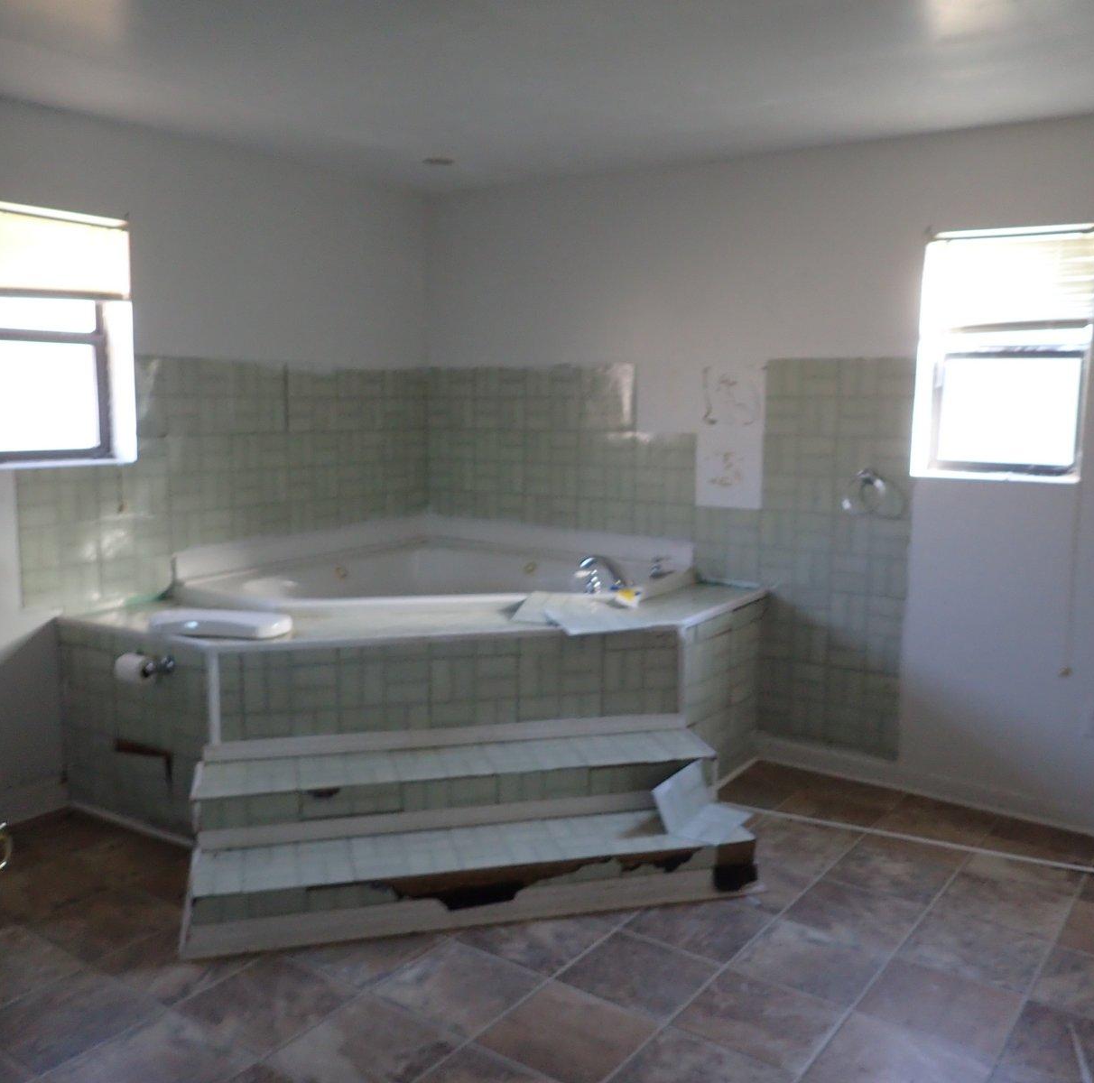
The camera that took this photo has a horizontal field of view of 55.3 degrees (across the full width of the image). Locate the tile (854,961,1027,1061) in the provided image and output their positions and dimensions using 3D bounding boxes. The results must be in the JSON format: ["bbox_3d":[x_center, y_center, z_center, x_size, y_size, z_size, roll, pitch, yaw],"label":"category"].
[{"bbox_3d":[0.955,1.137,2.555,0.315,0.010,0.315,7,10,36],"label":"tile"}]

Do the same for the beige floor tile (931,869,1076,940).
[{"bbox_3d":[1.373,1.093,3.148,0.328,0.010,0.328,7,10,35],"label":"beige floor tile"}]

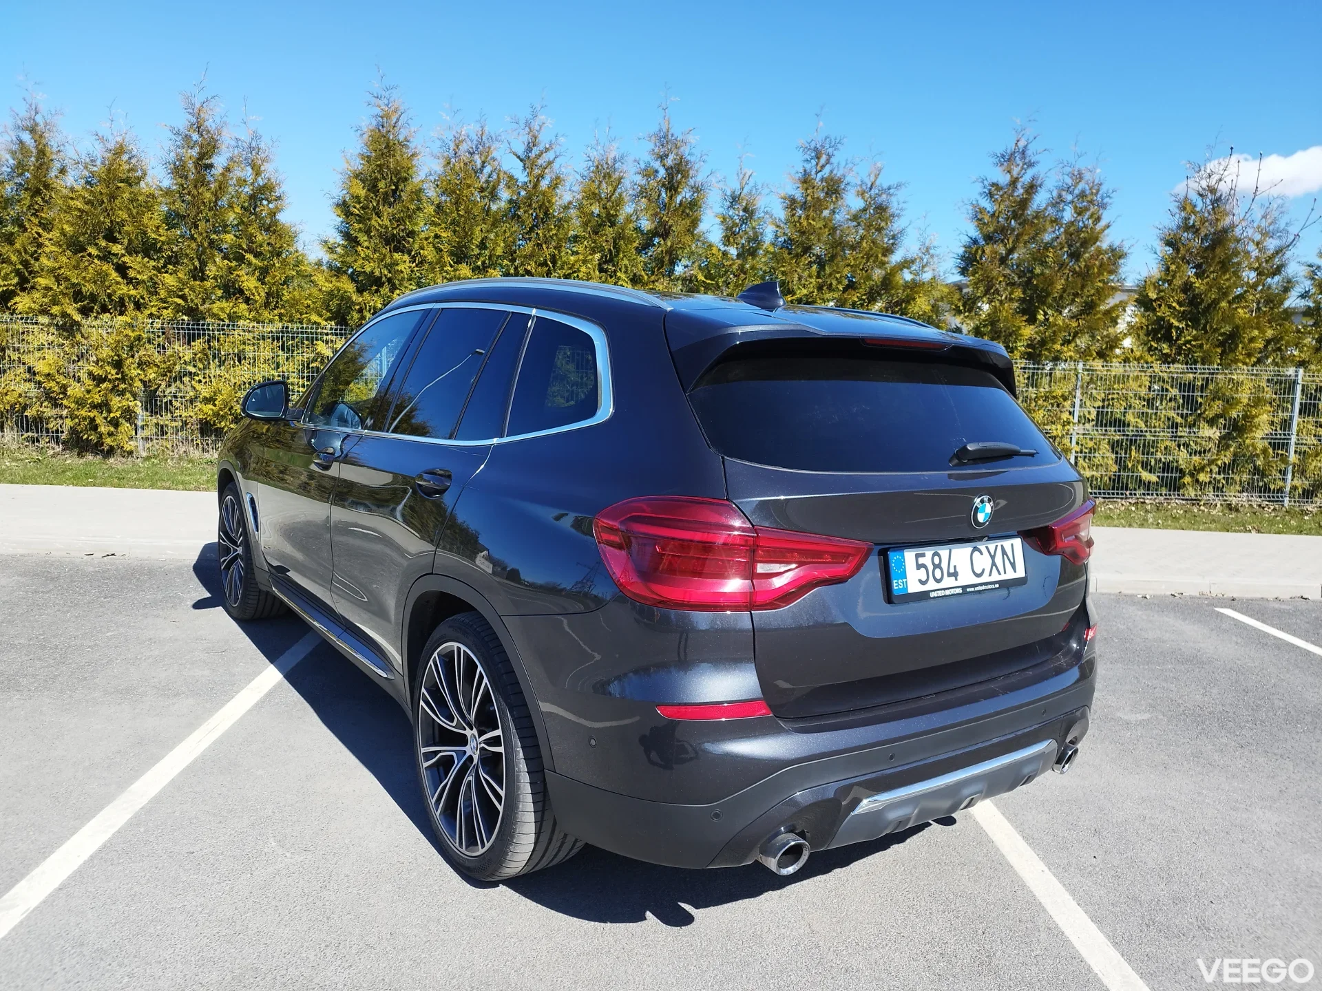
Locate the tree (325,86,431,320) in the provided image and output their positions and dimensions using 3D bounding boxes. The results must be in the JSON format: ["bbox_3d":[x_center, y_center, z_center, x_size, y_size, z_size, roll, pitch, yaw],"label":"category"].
[{"bbox_3d":[-3.244,-2.508,10.382,1.350,4.148,1.350,2,7,-5],"label":"tree"}]

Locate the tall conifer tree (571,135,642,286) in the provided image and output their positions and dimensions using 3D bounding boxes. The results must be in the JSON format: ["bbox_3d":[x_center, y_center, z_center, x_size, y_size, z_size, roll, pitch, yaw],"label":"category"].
[{"bbox_3d":[-0.645,-2.216,10.569,1.000,3.793,1.000,2,7,-5],"label":"tall conifer tree"}]

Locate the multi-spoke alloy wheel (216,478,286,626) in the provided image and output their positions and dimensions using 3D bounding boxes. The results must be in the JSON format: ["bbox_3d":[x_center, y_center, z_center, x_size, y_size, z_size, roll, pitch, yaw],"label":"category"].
[{"bbox_3d":[-2.132,0.284,4.824,0.250,0.728,0.728,-2,9,-36],"label":"multi-spoke alloy wheel"}]

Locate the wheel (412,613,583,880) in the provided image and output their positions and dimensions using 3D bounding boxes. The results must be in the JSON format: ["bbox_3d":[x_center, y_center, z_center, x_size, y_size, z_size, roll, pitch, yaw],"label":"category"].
[{"bbox_3d":[-0.440,0.672,2.552,0.280,0.715,0.720,-2,9,-36],"label":"wheel"}]

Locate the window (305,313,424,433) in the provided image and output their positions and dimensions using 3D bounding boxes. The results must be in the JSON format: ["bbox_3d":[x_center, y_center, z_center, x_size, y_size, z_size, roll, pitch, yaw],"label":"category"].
[{"bbox_3d":[-1.151,-0.464,3.508,0.070,0.490,0.980,23,-6,-36],"label":"window"}]

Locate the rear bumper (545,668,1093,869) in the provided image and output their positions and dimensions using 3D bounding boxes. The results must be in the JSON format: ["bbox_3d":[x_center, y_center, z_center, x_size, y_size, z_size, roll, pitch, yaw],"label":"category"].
[{"bbox_3d":[0.637,0.596,2.414,1.840,0.420,0.530,-2,9,-36],"label":"rear bumper"}]

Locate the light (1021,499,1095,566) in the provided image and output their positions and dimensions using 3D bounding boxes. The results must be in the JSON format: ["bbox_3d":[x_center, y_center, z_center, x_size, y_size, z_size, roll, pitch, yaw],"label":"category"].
[{"bbox_3d":[1.139,0.112,2.690,0.620,0.210,0.230,-4,10,-43],"label":"light"}]

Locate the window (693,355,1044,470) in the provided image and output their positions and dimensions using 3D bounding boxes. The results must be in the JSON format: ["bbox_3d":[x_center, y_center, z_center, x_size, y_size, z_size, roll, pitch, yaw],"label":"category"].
[{"bbox_3d":[0.670,-0.213,2.313,1.310,0.360,0.100,-2,-25,-36],"label":"window"}]

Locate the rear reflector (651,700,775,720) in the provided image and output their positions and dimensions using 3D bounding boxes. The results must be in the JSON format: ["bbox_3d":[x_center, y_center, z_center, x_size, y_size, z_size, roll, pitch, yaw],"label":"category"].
[{"bbox_3d":[0.110,0.436,1.889,0.250,0.036,0.040,1,8,-14],"label":"rear reflector"}]

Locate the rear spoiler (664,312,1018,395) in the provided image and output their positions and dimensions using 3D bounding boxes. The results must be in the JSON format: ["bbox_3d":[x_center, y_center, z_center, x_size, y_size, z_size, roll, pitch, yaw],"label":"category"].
[{"bbox_3d":[0.504,-0.377,2.506,1.270,0.235,0.450,-2,9,-36],"label":"rear spoiler"}]

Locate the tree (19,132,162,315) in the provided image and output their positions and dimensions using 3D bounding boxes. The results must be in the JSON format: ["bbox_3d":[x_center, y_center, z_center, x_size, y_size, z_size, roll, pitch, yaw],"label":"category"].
[{"bbox_3d":[-6.240,-2.269,10.100,1.600,3.427,1.450,2,7,-5],"label":"tree"}]

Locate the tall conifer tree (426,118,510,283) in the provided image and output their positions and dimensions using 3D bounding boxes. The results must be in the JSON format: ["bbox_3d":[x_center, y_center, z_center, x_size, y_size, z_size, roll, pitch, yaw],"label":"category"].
[{"bbox_3d":[-2.127,-2.224,10.065,1.200,3.730,1.200,2,7,0],"label":"tall conifer tree"}]

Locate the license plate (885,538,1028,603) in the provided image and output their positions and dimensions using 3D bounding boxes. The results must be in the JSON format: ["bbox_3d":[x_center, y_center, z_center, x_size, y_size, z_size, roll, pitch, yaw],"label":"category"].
[{"bbox_3d":[0.736,0.173,2.242,0.530,0.122,0.022,-2,-6,-36],"label":"license plate"}]

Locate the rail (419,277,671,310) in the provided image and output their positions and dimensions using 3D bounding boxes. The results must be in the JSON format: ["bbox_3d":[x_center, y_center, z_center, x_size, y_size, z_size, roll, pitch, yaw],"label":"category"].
[{"bbox_3d":[-0.566,-0.643,2.994,0.070,0.120,1.980,-2,9,-36],"label":"rail"}]

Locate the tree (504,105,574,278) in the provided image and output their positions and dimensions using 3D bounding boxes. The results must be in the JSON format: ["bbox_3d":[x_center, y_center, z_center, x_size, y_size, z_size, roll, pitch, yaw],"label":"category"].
[{"bbox_3d":[-1.414,-2.385,10.523,1.000,4.059,1.000,2,7,-5],"label":"tree"}]

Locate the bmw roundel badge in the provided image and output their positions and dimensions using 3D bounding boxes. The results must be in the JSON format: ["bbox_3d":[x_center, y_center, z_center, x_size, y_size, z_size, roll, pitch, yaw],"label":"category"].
[{"bbox_3d":[0.768,0.040,2.192,0.082,0.082,0.014,-2,3,-36],"label":"bmw roundel badge"}]

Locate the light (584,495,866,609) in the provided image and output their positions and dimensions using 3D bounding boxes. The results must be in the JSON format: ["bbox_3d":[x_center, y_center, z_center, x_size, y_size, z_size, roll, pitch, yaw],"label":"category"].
[{"bbox_3d":[0.174,0.099,1.946,0.620,0.230,0.255,-2,9,-36],"label":"light"}]

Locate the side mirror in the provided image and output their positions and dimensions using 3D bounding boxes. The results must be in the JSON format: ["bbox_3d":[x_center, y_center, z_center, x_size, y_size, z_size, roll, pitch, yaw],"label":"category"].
[{"bbox_3d":[-1.683,-0.400,3.862,0.205,0.172,0.155,-2,9,-36],"label":"side mirror"}]

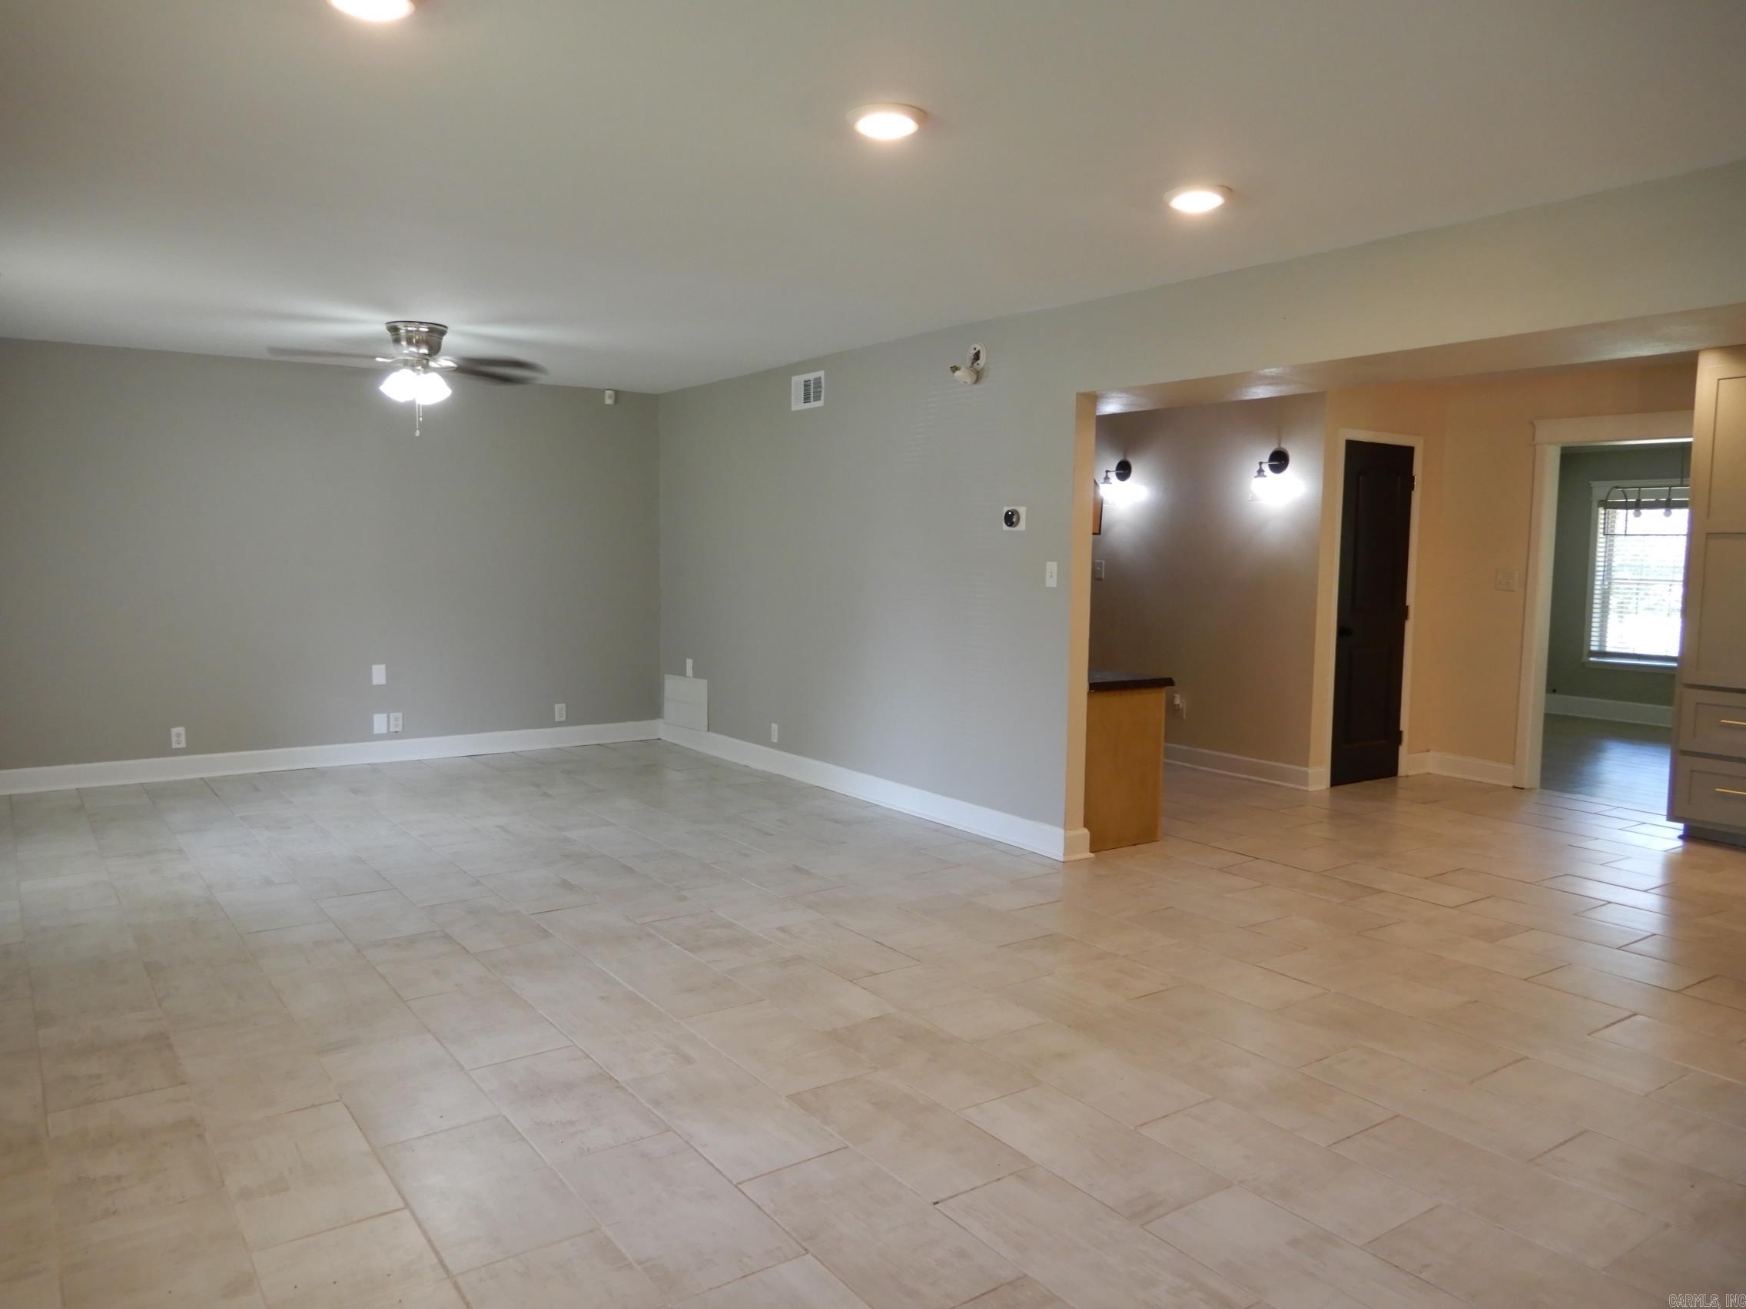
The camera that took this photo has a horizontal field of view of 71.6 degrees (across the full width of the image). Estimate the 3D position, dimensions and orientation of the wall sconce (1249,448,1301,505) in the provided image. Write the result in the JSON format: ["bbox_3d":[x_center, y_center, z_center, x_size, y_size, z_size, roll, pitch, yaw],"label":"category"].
[{"bbox_3d":[2.314,-1.063,7.129,0.285,0.320,0.150,-3,6,-36],"label":"wall sconce"}]

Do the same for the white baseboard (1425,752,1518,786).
[{"bbox_3d":[3.727,0.712,7.527,0.020,0.140,0.525,-3,6,-36],"label":"white baseboard"}]

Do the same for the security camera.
[{"bbox_3d":[0.436,-1.371,5.700,0.160,0.200,0.140,-3,6,-36],"label":"security camera"}]

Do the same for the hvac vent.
[{"bbox_3d":[-0.382,-1.513,6.958,0.020,0.200,0.347,-3,6,-36],"label":"hvac vent"}]

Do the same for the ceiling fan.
[{"bbox_3d":[-2.235,-1.414,5.940,1.320,0.390,1.320,-3,6,-36],"label":"ceiling fan"}]

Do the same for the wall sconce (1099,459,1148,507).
[{"bbox_3d":[1.621,-1.170,8.208,0.270,0.315,0.150,-3,6,-36],"label":"wall sconce"}]

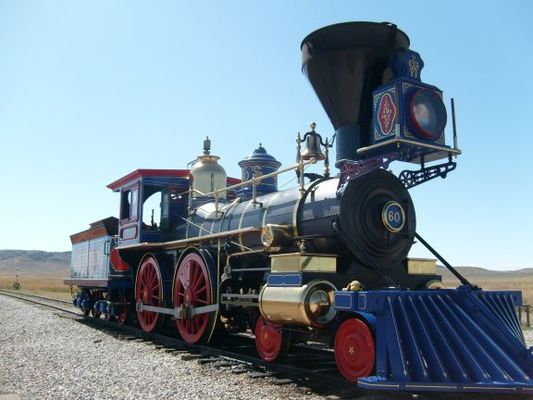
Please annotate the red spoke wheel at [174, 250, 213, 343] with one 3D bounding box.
[{"bbox_3d":[-1.241,1.678,9.313,0.170,1.530,1.530,6,-10,-31],"label":"red spoke wheel"}]

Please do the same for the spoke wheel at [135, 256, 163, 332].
[{"bbox_3d":[-2.395,1.941,11.149,0.170,1.530,1.530,6,-10,-31],"label":"spoke wheel"}]

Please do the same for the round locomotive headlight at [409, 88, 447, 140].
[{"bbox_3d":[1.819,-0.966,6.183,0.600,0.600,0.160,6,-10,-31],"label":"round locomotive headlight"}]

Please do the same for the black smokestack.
[{"bbox_3d":[1.209,-1.264,7.271,1.465,1.680,1.465,0,-8,0],"label":"black smokestack"}]

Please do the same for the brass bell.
[{"bbox_3d":[0.707,-0.873,8.025,0.365,0.540,0.365,0,-8,0],"label":"brass bell"}]

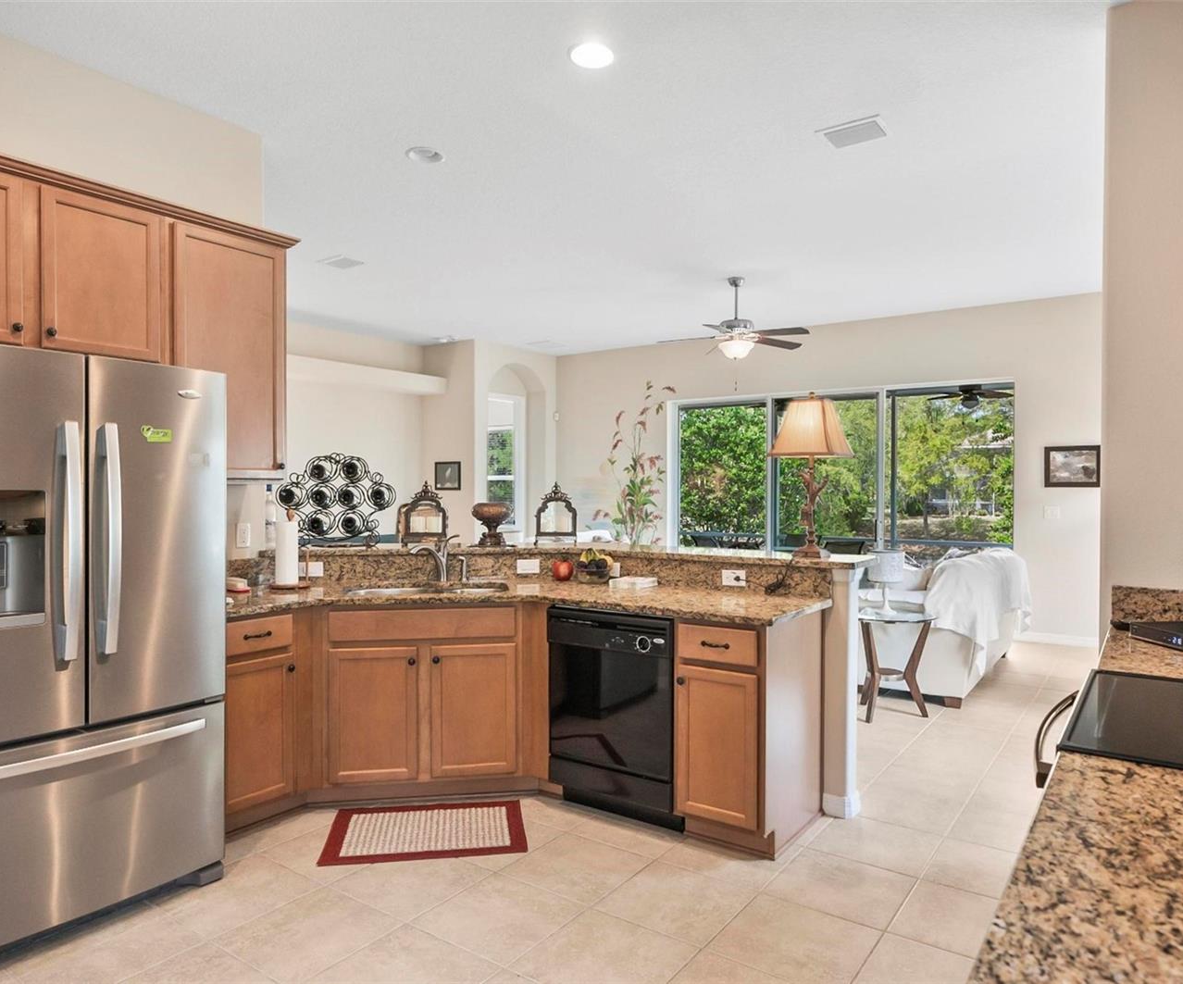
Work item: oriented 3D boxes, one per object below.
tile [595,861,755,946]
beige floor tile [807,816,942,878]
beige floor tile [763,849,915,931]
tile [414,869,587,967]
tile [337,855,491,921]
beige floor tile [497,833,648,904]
[{"bbox_3d":[0.282,1.365,2.600,0.406,0.010,0.406,0,0,36],"label":"tile"},{"bbox_3d":[1.102,1.363,3.021,0.406,0.010,0.406,0,0,36],"label":"beige floor tile"},{"bbox_3d":[0.858,1.365,2.688,0.406,0.010,0.406,0,0,36],"label":"beige floor tile"},{"bbox_3d":[-0.294,1.366,2.511,0.406,0.010,0.406,0,0,36],"label":"tile"},{"bbox_3d":[-0.626,1.360,2.740,0.408,0.010,0.408,0,0,36],"label":"tile"},{"bbox_3d":[-0.050,1.358,2.831,0.408,0.010,0.408,0,0,36],"label":"beige floor tile"}]

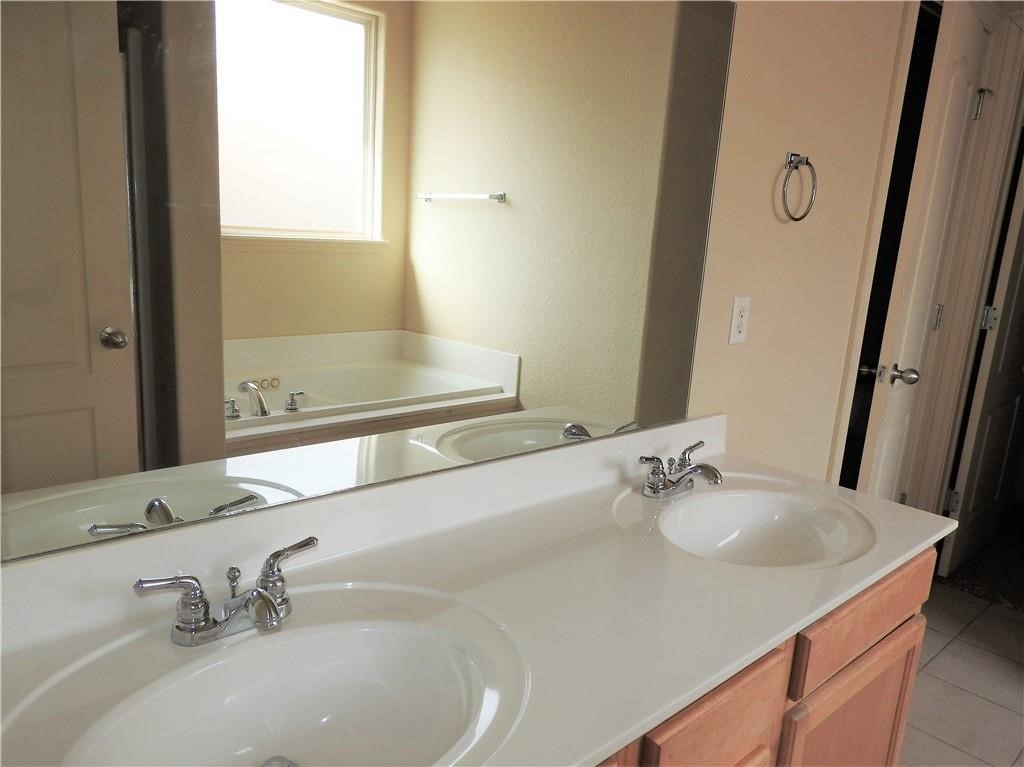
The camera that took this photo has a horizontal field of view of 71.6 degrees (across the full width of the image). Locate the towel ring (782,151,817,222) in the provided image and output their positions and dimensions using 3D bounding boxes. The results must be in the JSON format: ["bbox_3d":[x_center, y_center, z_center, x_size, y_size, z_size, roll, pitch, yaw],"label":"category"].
[{"bbox_3d":[0.702,-0.483,1.749,0.158,0.162,0.056,-7,16,-41],"label":"towel ring"}]

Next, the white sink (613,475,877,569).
[{"bbox_3d":[0.448,0.329,1.409,0.546,0.150,0.450,-7,16,-41],"label":"white sink"}]

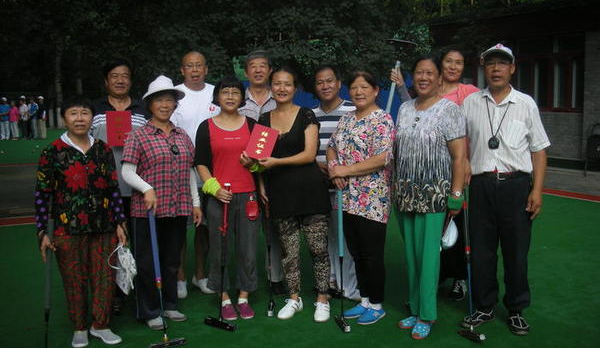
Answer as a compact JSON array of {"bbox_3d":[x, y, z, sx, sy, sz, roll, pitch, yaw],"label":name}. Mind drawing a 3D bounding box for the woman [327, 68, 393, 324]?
[{"bbox_3d":[0.373,0.155,3.737,0.450,1.563,0.390,2,9,28],"label":"woman"}]

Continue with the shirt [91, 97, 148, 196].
[{"bbox_3d":[-1.194,-0.184,4.037,0.540,0.673,0.290,-3,7,-13],"label":"shirt"}]

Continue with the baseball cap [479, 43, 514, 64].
[{"bbox_3d":[1.124,-0.683,3.467,0.190,0.130,0.260,2,7,22],"label":"baseball cap"}]

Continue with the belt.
[{"bbox_3d":[1.179,0.015,3.540,0.335,0.055,0.240,1,8,22],"label":"belt"}]

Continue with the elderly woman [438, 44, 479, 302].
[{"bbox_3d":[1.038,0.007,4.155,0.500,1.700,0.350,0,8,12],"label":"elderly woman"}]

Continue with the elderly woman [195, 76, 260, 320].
[{"bbox_3d":[-0.457,0.146,3.880,0.450,1.533,0.320,-2,7,-8],"label":"elderly woman"}]

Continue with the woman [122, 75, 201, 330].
[{"bbox_3d":[-0.866,0.184,3.792,0.480,1.566,0.360,-5,8,-20],"label":"woman"}]

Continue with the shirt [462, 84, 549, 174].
[{"bbox_3d":[1.217,-0.243,3.577,0.510,0.538,0.280,2,7,23],"label":"shirt"}]

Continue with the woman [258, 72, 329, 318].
[{"bbox_3d":[-0.041,0.129,3.868,0.480,1.604,0.370,0,8,15],"label":"woman"}]

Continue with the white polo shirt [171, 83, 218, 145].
[{"bbox_3d":[-0.747,-0.313,4.334,0.530,0.690,0.280,-2,7,-11],"label":"white polo shirt"}]

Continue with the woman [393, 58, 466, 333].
[{"bbox_3d":[0.752,0.133,3.498,0.460,1.610,0.320,3,8,27],"label":"woman"}]

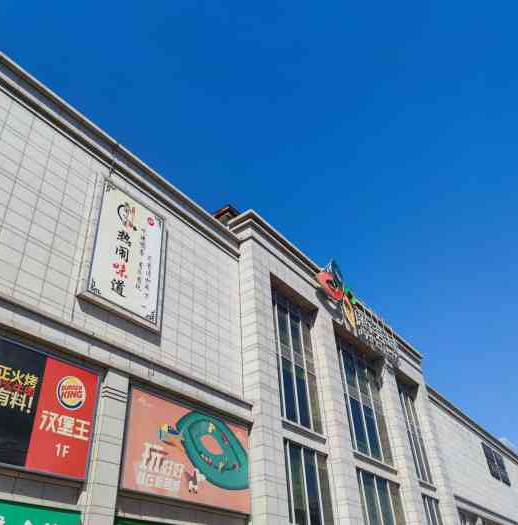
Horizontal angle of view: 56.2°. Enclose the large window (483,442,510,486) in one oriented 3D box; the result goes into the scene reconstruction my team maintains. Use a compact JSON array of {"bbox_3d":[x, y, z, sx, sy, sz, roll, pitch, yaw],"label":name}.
[{"bbox_3d":[27.913,23.950,57.003,0.300,3.600,8.200,-25,-41,28],"label":"large window"}]

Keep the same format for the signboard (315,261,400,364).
[{"bbox_3d":[7.356,3.598,35.197,0.500,5.000,12.300,-25,-41,28],"label":"signboard"}]

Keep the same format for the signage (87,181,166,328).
[{"bbox_3d":[-5.324,-0.466,19.632,0.400,5.550,3.500,-25,-41,28],"label":"signage"}]

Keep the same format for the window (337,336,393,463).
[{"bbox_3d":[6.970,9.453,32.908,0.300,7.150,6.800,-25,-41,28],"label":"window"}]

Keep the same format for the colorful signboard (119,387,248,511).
[{"bbox_3d":[-2.491,7.361,18.463,0.200,3.350,6.750,-25,-41,28],"label":"colorful signboard"}]

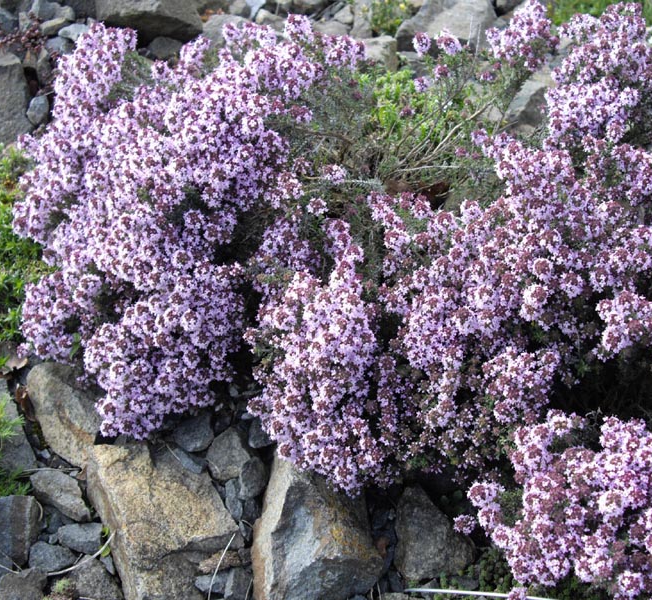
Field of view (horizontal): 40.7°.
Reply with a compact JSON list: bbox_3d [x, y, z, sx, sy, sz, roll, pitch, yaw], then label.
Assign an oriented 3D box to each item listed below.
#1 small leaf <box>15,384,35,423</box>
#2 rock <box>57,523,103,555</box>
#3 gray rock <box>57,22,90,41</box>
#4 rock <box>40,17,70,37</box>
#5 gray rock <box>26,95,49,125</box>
[{"bbox_3d":[-0.319,0.110,0.930,0.020,0.026,0.030,0,42,0],"label":"small leaf"},{"bbox_3d":[-0.235,0.228,0.840,0.043,0.026,0.031,0,42,0],"label":"rock"},{"bbox_3d":[-0.375,-0.399,1.310,0.046,0.028,0.033,0,42,0],"label":"gray rock"},{"bbox_3d":[-0.408,-0.410,1.320,0.042,0.026,0.031,0,42,0],"label":"rock"},{"bbox_3d":[-0.396,-0.262,1.210,0.030,0.037,0.031,0,42,0],"label":"gray rock"}]

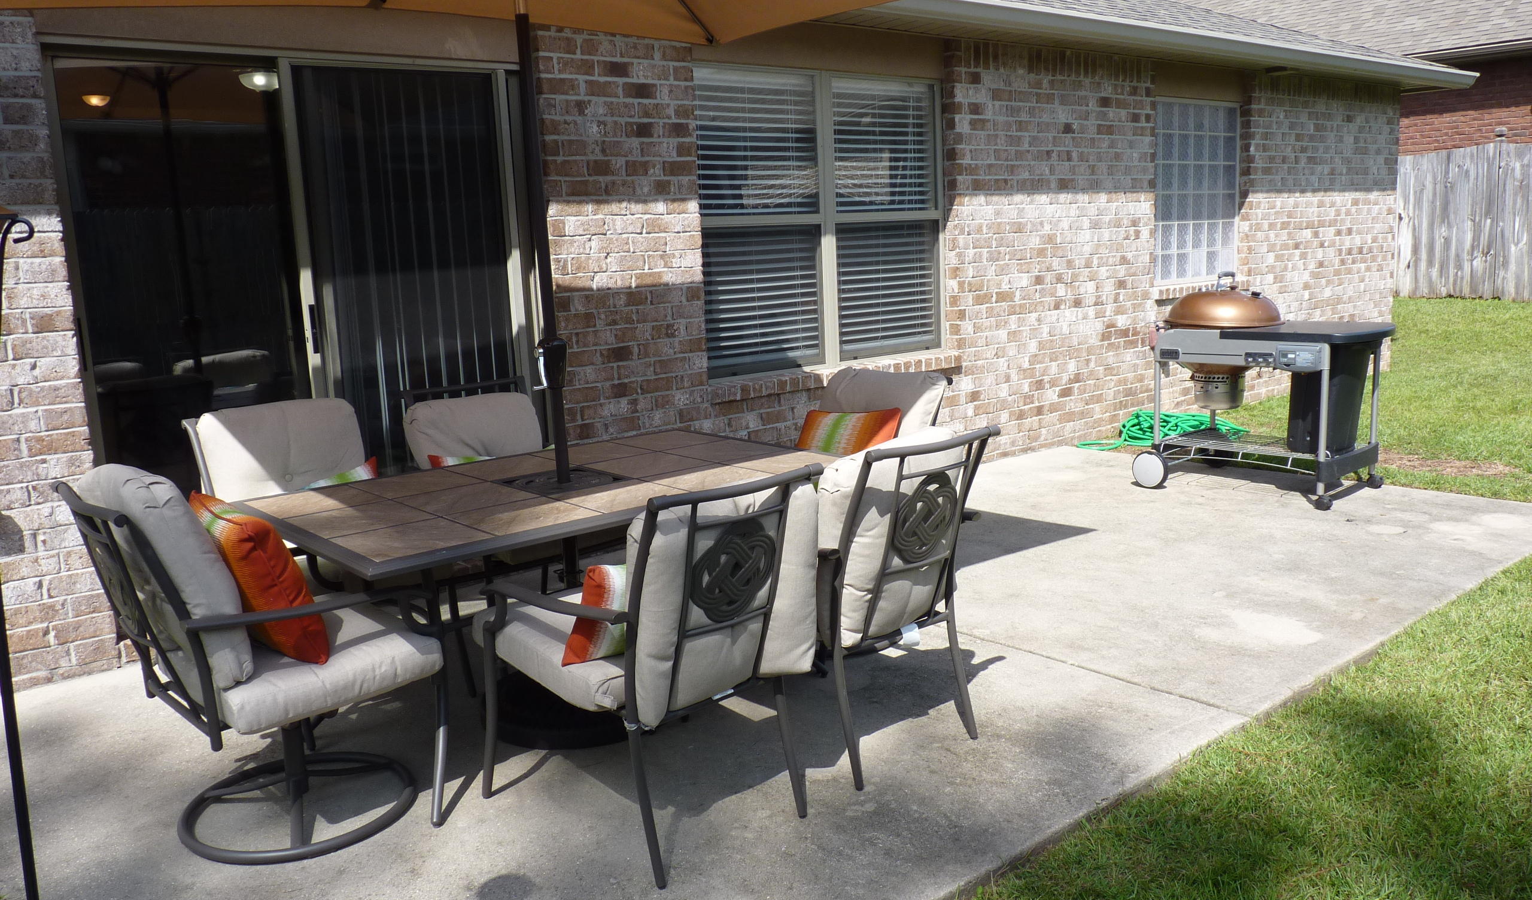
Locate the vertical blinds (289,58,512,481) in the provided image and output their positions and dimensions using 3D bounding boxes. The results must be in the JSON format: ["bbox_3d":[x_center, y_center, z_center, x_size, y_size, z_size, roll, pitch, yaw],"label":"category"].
[{"bbox_3d":[-1.401,-0.539,4.908,0.950,1.980,0.060,-11,13,-39],"label":"vertical blinds"}]

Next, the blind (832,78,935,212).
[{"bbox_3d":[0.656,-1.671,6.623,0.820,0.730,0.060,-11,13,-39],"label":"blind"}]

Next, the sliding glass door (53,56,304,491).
[{"bbox_3d":[-2.047,-0.408,4.407,0.845,1.955,0.060,-11,13,-39],"label":"sliding glass door"}]

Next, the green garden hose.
[{"bbox_3d":[2.510,-0.146,7.579,0.920,0.190,0.690,-11,13,-39],"label":"green garden hose"}]

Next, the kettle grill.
[{"bbox_3d":[2.547,-0.339,6.003,0.750,1.095,1.150,-11,13,-39],"label":"kettle grill"}]

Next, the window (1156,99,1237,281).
[{"bbox_3d":[3.024,-1.844,8.566,1.290,1.262,0.100,-11,13,-39],"label":"window"}]

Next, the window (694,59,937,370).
[{"bbox_3d":[0.299,-1.201,6.300,1.830,1.500,0.100,-11,13,-39],"label":"window"}]

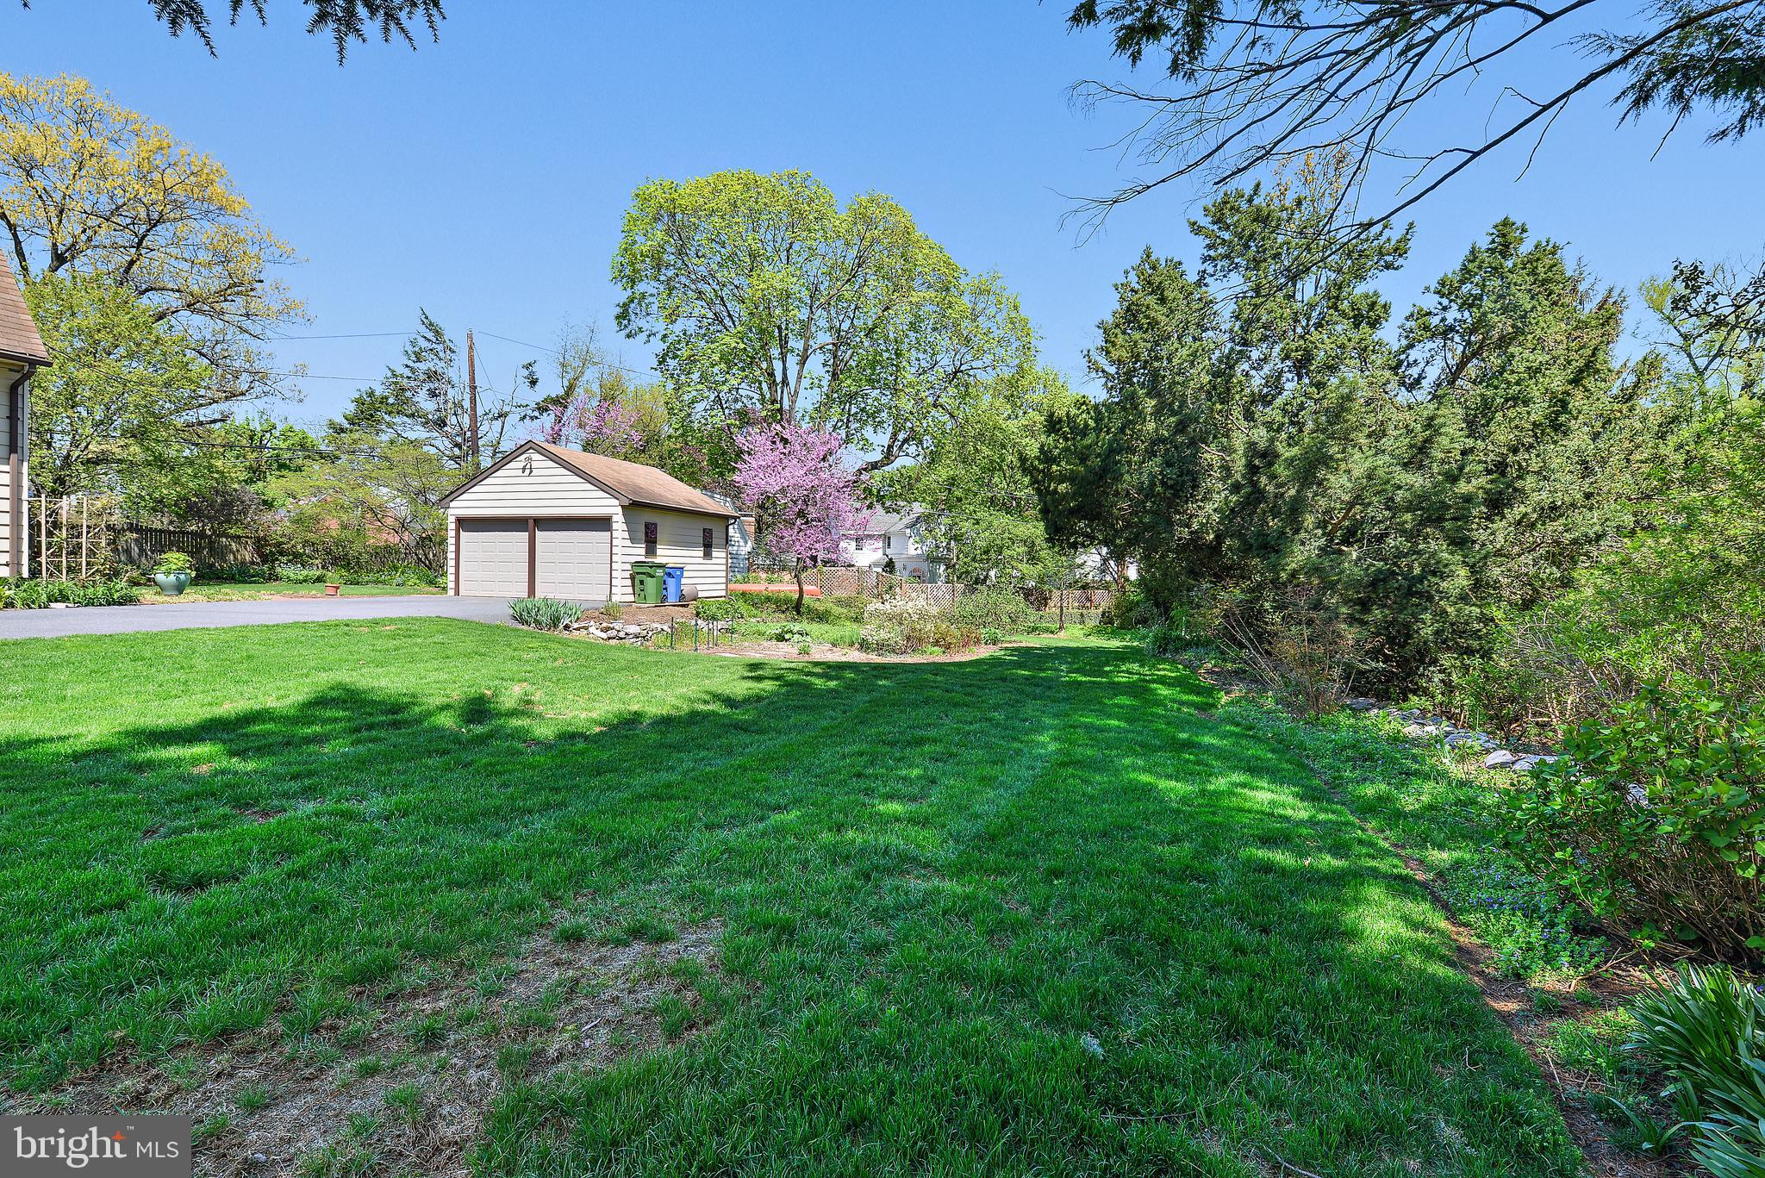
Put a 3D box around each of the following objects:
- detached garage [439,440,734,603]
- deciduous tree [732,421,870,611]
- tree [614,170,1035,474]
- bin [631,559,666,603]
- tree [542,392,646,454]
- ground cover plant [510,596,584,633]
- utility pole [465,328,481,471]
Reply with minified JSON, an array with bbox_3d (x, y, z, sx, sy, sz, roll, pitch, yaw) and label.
[{"bbox_3d":[-8.540,-1.880,22.300,6.350,4.220,5.650,1,1,19],"label":"detached garage"},{"bbox_3d":[-2.040,-1.760,18.600,3.400,4.700,3.200,1,1,-6],"label":"deciduous tree"},{"bbox_3d":[-2.650,-8.800,33.500,18.000,18.300,16.000,1,1,-5],"label":"tree"},{"bbox_3d":[-6.060,-0.170,19.050,0.660,1.090,0.780,1,1,25],"label":"bin"},{"bbox_3d":[-11.300,-3.750,29.000,4.800,7.200,4.500,0,1,-21],"label":"tree"},{"bbox_3d":[-6.100,0.450,13.300,1.350,0.580,1.050,0,1,-25],"label":"ground cover plant"},{"bbox_3d":[-17.100,-5.550,31.000,0.300,10.600,0.300,-3,1,-29],"label":"utility pole"}]

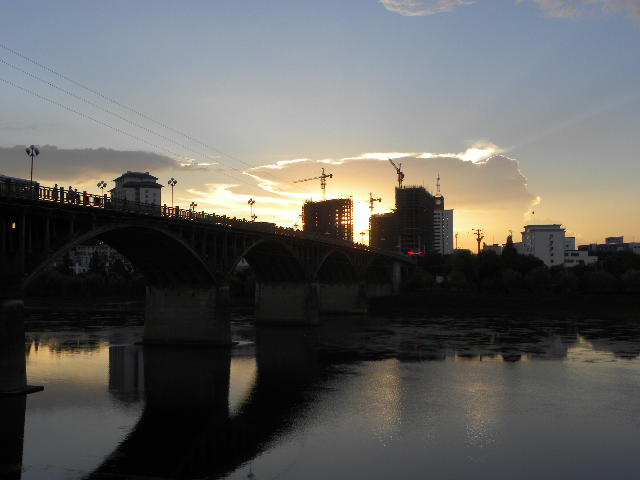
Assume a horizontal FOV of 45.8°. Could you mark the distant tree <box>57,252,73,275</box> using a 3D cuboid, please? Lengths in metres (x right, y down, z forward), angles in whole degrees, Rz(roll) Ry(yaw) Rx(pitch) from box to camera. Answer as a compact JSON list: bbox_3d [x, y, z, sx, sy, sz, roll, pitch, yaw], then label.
[{"bbox_3d":[-125.907,11.873,375.000,7.300,11.500,7.300,0,-2,0],"label":"distant tree"}]

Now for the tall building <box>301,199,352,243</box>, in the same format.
[{"bbox_3d":[5.689,-4.172,575.000,37.000,52.000,17.000,-1,-3,27],"label":"tall building"}]

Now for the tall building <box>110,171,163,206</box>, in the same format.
[{"bbox_3d":[-119.505,-12.408,495.000,25.000,64.000,28.000,1,-3,-27],"label":"tall building"}]

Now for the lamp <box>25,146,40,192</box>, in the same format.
[{"bbox_3d":[-27.100,-6.509,71.500,1.270,4.800,1.270,-1,-3,16],"label":"lamp"}]

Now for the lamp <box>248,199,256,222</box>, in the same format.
[{"bbox_3d":[-11.577,-4.802,130.000,1.250,4.800,1.250,-1,-2,17],"label":"lamp"}]

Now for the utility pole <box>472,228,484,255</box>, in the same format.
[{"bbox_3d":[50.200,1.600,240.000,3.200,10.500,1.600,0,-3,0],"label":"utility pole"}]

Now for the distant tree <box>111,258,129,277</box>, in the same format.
[{"bbox_3d":[-85.966,12.005,325.000,7.700,8.000,7.500,0,-2,-11],"label":"distant tree"}]

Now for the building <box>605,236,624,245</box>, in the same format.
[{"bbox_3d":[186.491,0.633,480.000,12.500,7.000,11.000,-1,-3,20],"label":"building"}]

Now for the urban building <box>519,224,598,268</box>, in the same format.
[{"bbox_3d":[125.753,3.675,398.000,34.000,23.000,30.000,0,-2,8],"label":"urban building"}]

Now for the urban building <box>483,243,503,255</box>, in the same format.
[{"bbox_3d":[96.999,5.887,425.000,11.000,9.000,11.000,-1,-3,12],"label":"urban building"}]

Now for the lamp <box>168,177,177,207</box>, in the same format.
[{"bbox_3d":[-19.031,-5.624,98.000,1.200,4.800,1.200,-1,-3,16],"label":"lamp"}]

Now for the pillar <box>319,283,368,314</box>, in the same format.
[{"bbox_3d":[5.996,15.590,202.000,12.800,8.600,5.000,-1,-3,16],"label":"pillar"}]

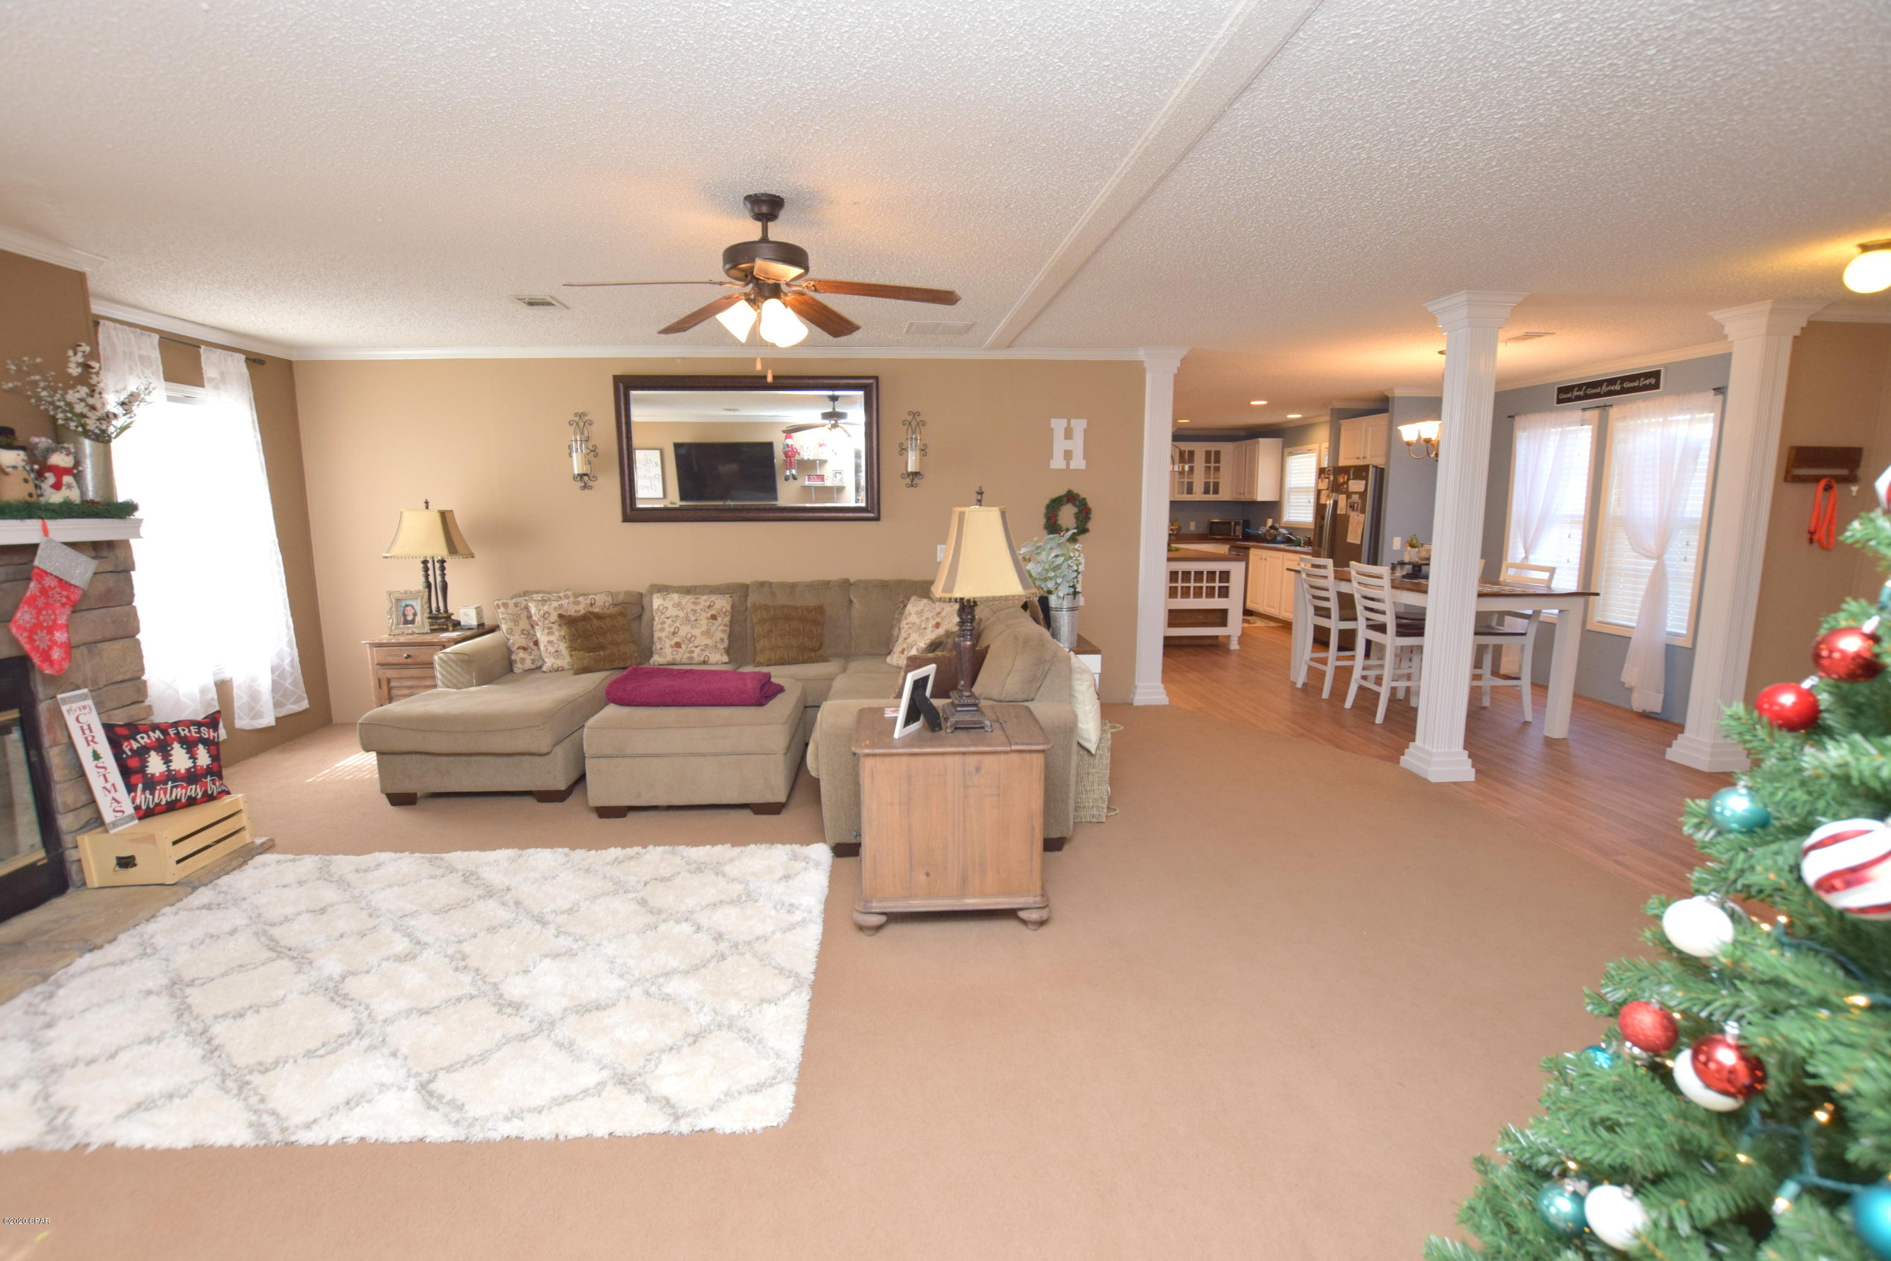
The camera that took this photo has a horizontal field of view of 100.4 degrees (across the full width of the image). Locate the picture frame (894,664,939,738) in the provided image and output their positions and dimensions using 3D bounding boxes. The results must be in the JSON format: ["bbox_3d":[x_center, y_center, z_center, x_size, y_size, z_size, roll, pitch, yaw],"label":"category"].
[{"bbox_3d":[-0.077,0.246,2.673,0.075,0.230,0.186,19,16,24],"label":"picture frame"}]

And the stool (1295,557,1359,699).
[{"bbox_3d":[2.946,-0.034,5.895,0.540,1.020,0.440,-1,9,-5],"label":"stool"}]

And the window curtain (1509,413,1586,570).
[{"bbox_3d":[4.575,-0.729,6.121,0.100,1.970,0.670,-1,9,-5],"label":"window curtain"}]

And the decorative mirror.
[{"bbox_3d":[-1.277,-1.182,5.128,1.690,0.935,0.060,-1,9,-5],"label":"decorative mirror"}]

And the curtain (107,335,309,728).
[{"bbox_3d":[-3.867,-0.443,4.183,0.120,2.100,1.070,-1,9,-5],"label":"curtain"}]

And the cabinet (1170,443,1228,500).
[{"bbox_3d":[3.486,-2.194,10.944,0.821,0.794,0.320,-1,9,-5],"label":"cabinet"}]

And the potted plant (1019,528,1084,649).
[{"bbox_3d":[0.634,-0.250,4.718,0.397,0.708,0.350,-1,9,-5],"label":"potted plant"}]

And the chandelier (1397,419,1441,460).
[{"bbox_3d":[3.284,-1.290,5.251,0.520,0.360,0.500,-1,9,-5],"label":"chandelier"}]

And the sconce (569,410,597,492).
[{"bbox_3d":[-2.429,-1.208,5.291,0.185,0.520,0.130,-1,8,-5],"label":"sconce"}]

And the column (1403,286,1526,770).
[{"bbox_3d":[2.674,-0.441,4.139,0.285,2.455,0.285,-1,8,-5],"label":"column"}]

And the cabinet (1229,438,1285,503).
[{"bbox_3d":[4.152,-2.125,10.513,0.350,0.820,0.740,-1,9,-5],"label":"cabinet"}]

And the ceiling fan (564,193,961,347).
[{"bbox_3d":[-0.596,-1.186,2.619,1.280,0.500,1.250,-1,9,-5],"label":"ceiling fan"}]

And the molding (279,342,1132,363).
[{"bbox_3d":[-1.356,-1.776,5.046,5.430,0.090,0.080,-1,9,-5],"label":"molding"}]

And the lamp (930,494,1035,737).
[{"bbox_3d":[0.119,-0.070,2.736,0.350,0.810,0.390,-1,8,-5],"label":"lamp"}]

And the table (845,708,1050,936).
[{"bbox_3d":[0.011,0.663,2.842,0.665,0.680,0.520,-1,8,-4],"label":"table"}]

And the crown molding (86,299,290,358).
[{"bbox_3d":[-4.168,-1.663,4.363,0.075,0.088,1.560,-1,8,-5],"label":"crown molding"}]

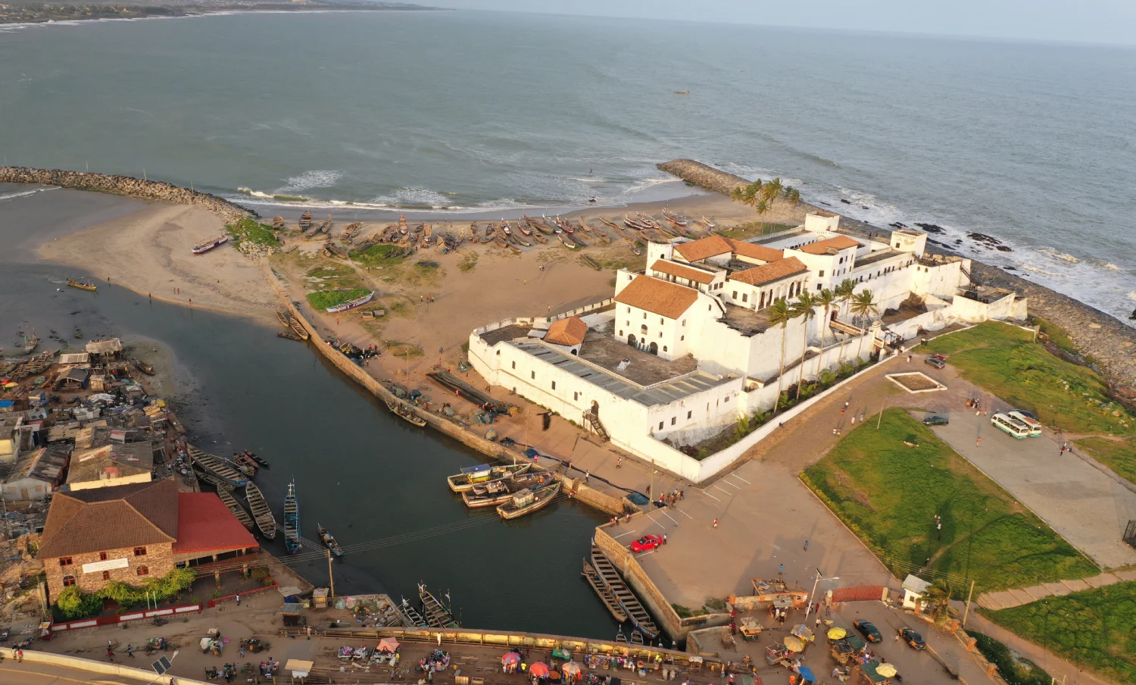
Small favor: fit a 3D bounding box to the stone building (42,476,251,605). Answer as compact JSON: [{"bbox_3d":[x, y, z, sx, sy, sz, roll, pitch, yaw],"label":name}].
[{"bbox_3d":[-57.770,25.370,124.680,26.500,9.200,18.000,-4,22,-19],"label":"stone building"}]

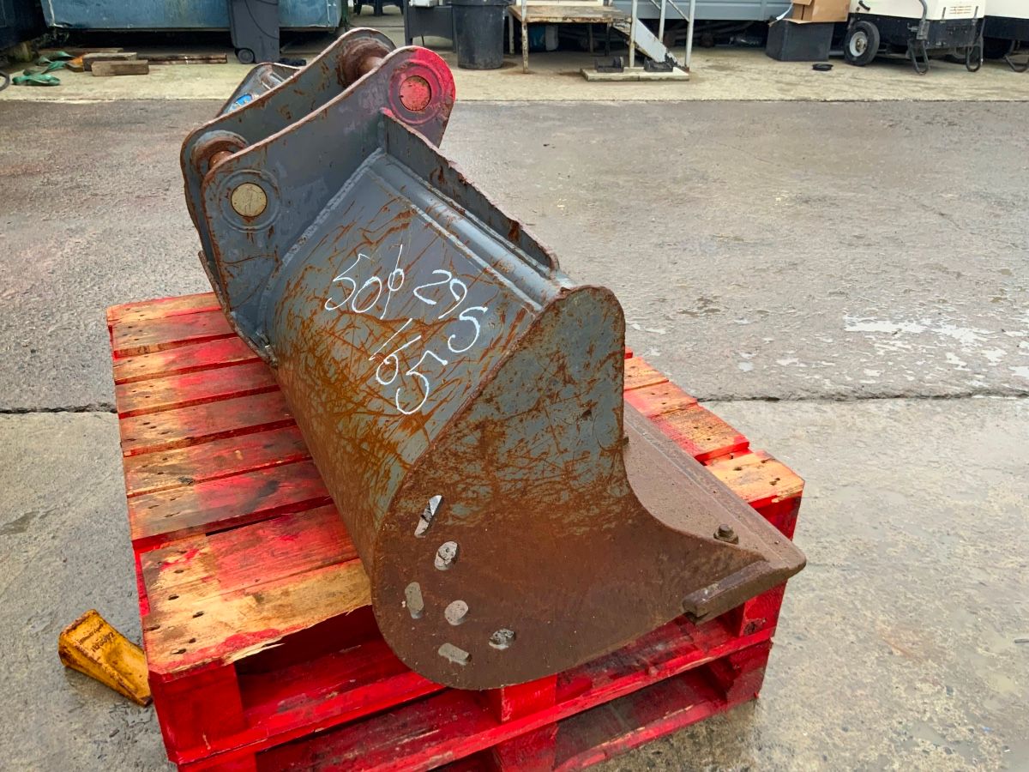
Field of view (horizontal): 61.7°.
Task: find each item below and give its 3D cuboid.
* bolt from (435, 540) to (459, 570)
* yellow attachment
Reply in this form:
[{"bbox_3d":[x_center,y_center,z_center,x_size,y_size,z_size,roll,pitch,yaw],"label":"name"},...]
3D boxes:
[{"bbox_3d":[-0.071,0.177,0.902,0.028,0.033,0.020,-12,32,-21],"label":"bolt"},{"bbox_3d":[-0.761,0.521,1.654,0.213,0.083,0.083,17,33,26],"label":"yellow attachment"}]

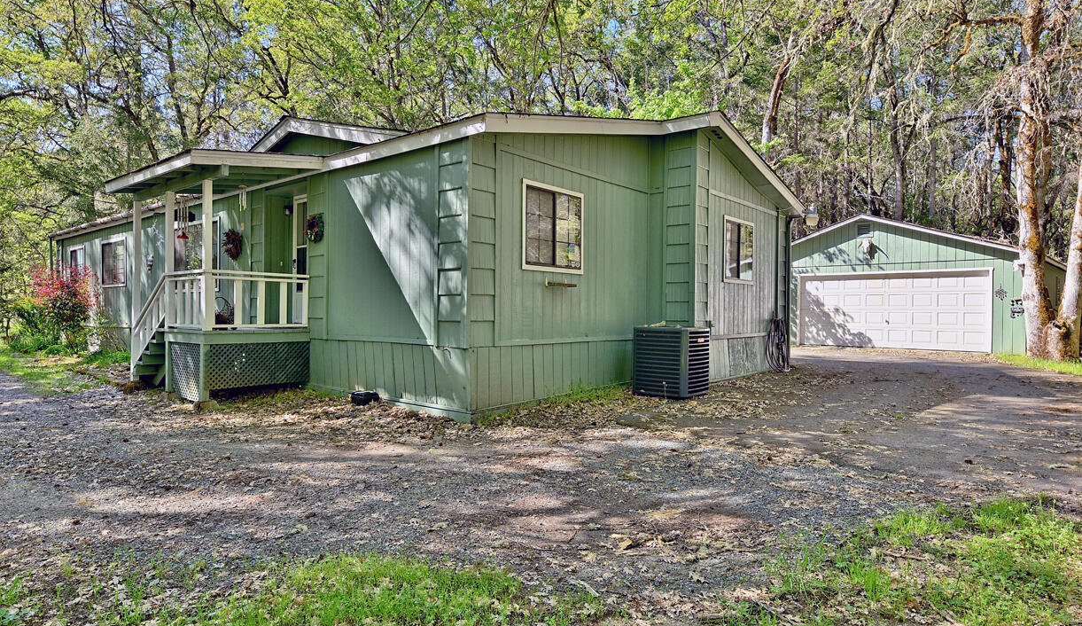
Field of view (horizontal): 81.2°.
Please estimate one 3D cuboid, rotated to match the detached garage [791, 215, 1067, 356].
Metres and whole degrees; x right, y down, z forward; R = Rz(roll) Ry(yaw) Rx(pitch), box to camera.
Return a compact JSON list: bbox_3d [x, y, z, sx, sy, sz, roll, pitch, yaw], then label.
[{"bbox_3d":[12.172,-0.861,21.120,8.200,3.760,8.700,1,0,45],"label":"detached garage"}]

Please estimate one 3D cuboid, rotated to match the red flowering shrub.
[{"bbox_3d":[-10.826,-0.120,14.200,1.420,1.920,1.400,0,0,-37],"label":"red flowering shrub"}]

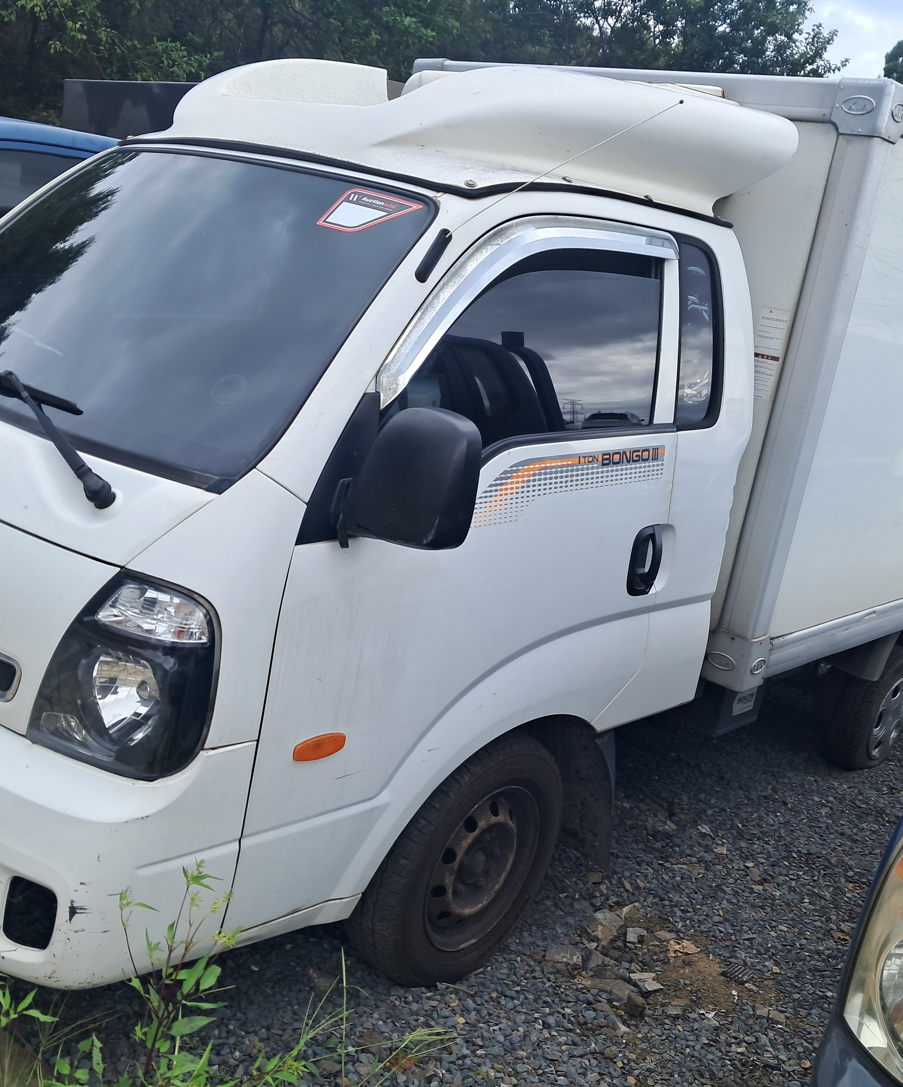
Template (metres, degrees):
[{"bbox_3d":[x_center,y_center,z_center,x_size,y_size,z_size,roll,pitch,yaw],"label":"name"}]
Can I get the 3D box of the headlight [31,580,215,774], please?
[{"bbox_3d":[-0.565,0.232,1.965,0.303,0.358,0.253,22,19,38],"label":"headlight"}]

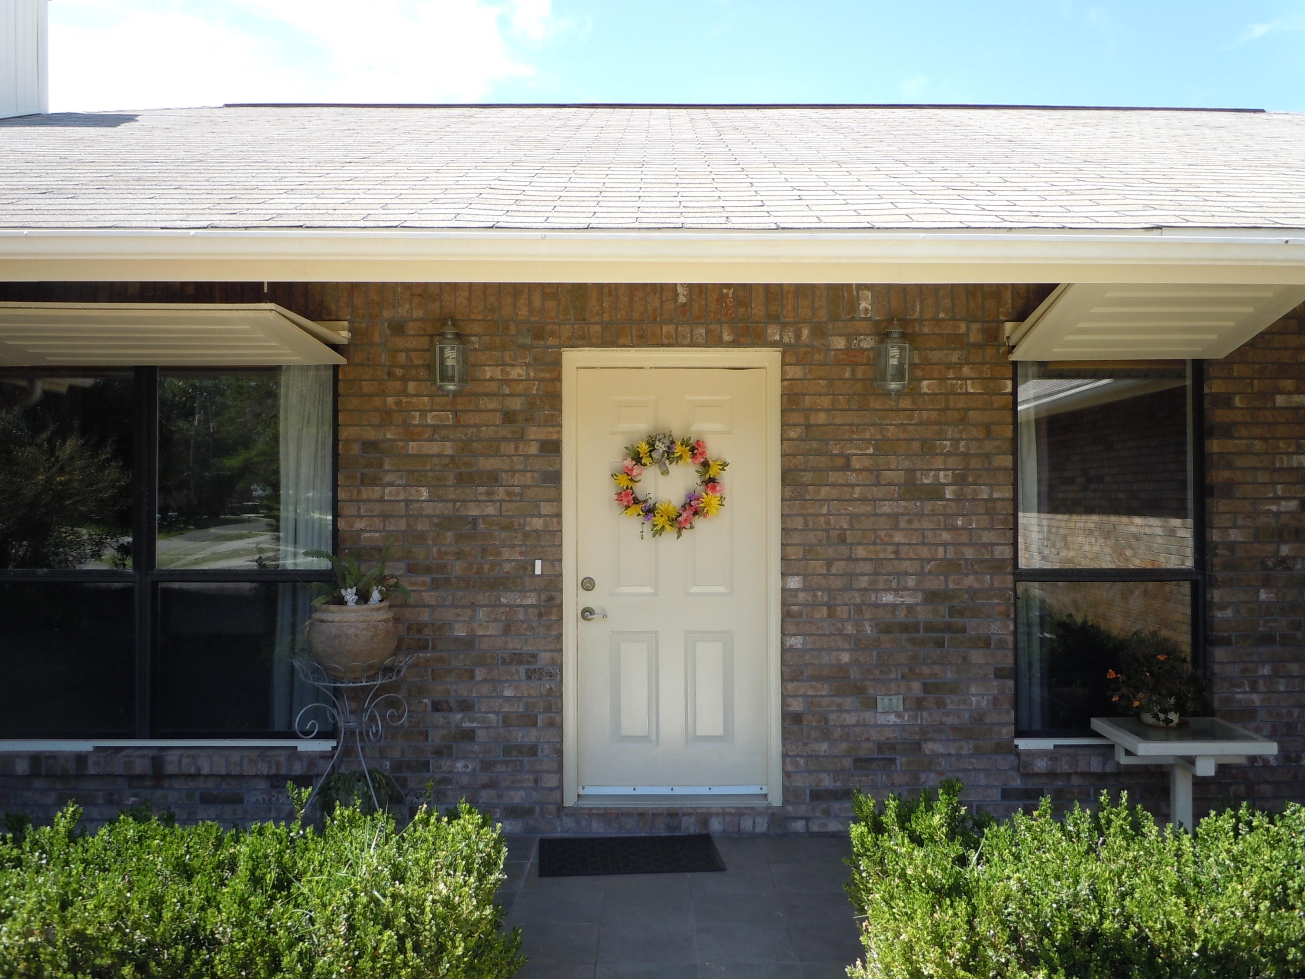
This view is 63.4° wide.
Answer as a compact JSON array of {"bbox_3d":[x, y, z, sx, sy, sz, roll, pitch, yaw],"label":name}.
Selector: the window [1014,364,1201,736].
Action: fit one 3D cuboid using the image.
[{"bbox_3d":[2.148,0.273,4.980,0.903,1.786,0.099,0,0,-1],"label":"window"}]

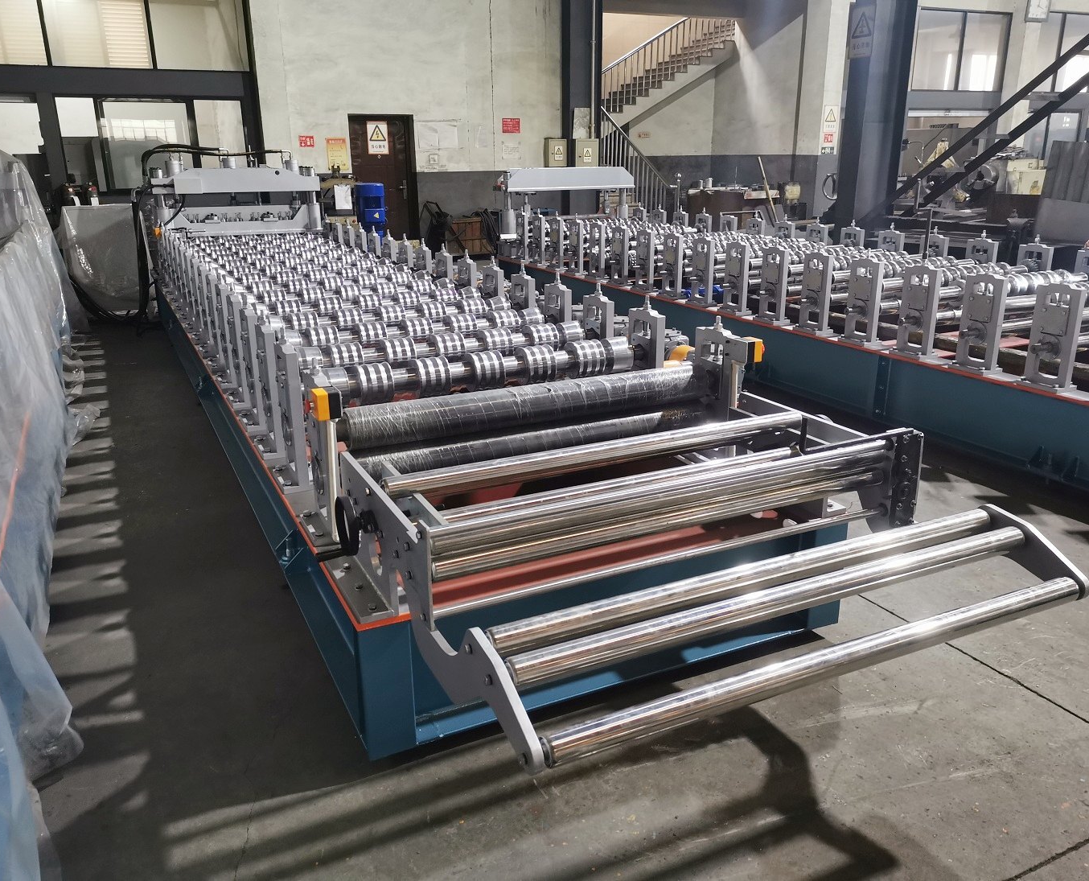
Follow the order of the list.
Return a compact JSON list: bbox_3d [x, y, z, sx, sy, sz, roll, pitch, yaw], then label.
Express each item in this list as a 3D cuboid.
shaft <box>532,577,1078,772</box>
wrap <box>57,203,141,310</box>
[{"bbox_3d":[0.623,0.443,1.865,1.363,0.060,0.060,-9,20,-25],"label":"shaft"},{"bbox_3d":[-4.384,-1.797,9.040,0.660,1.030,0.600,-9,20,-24],"label":"wrap"}]

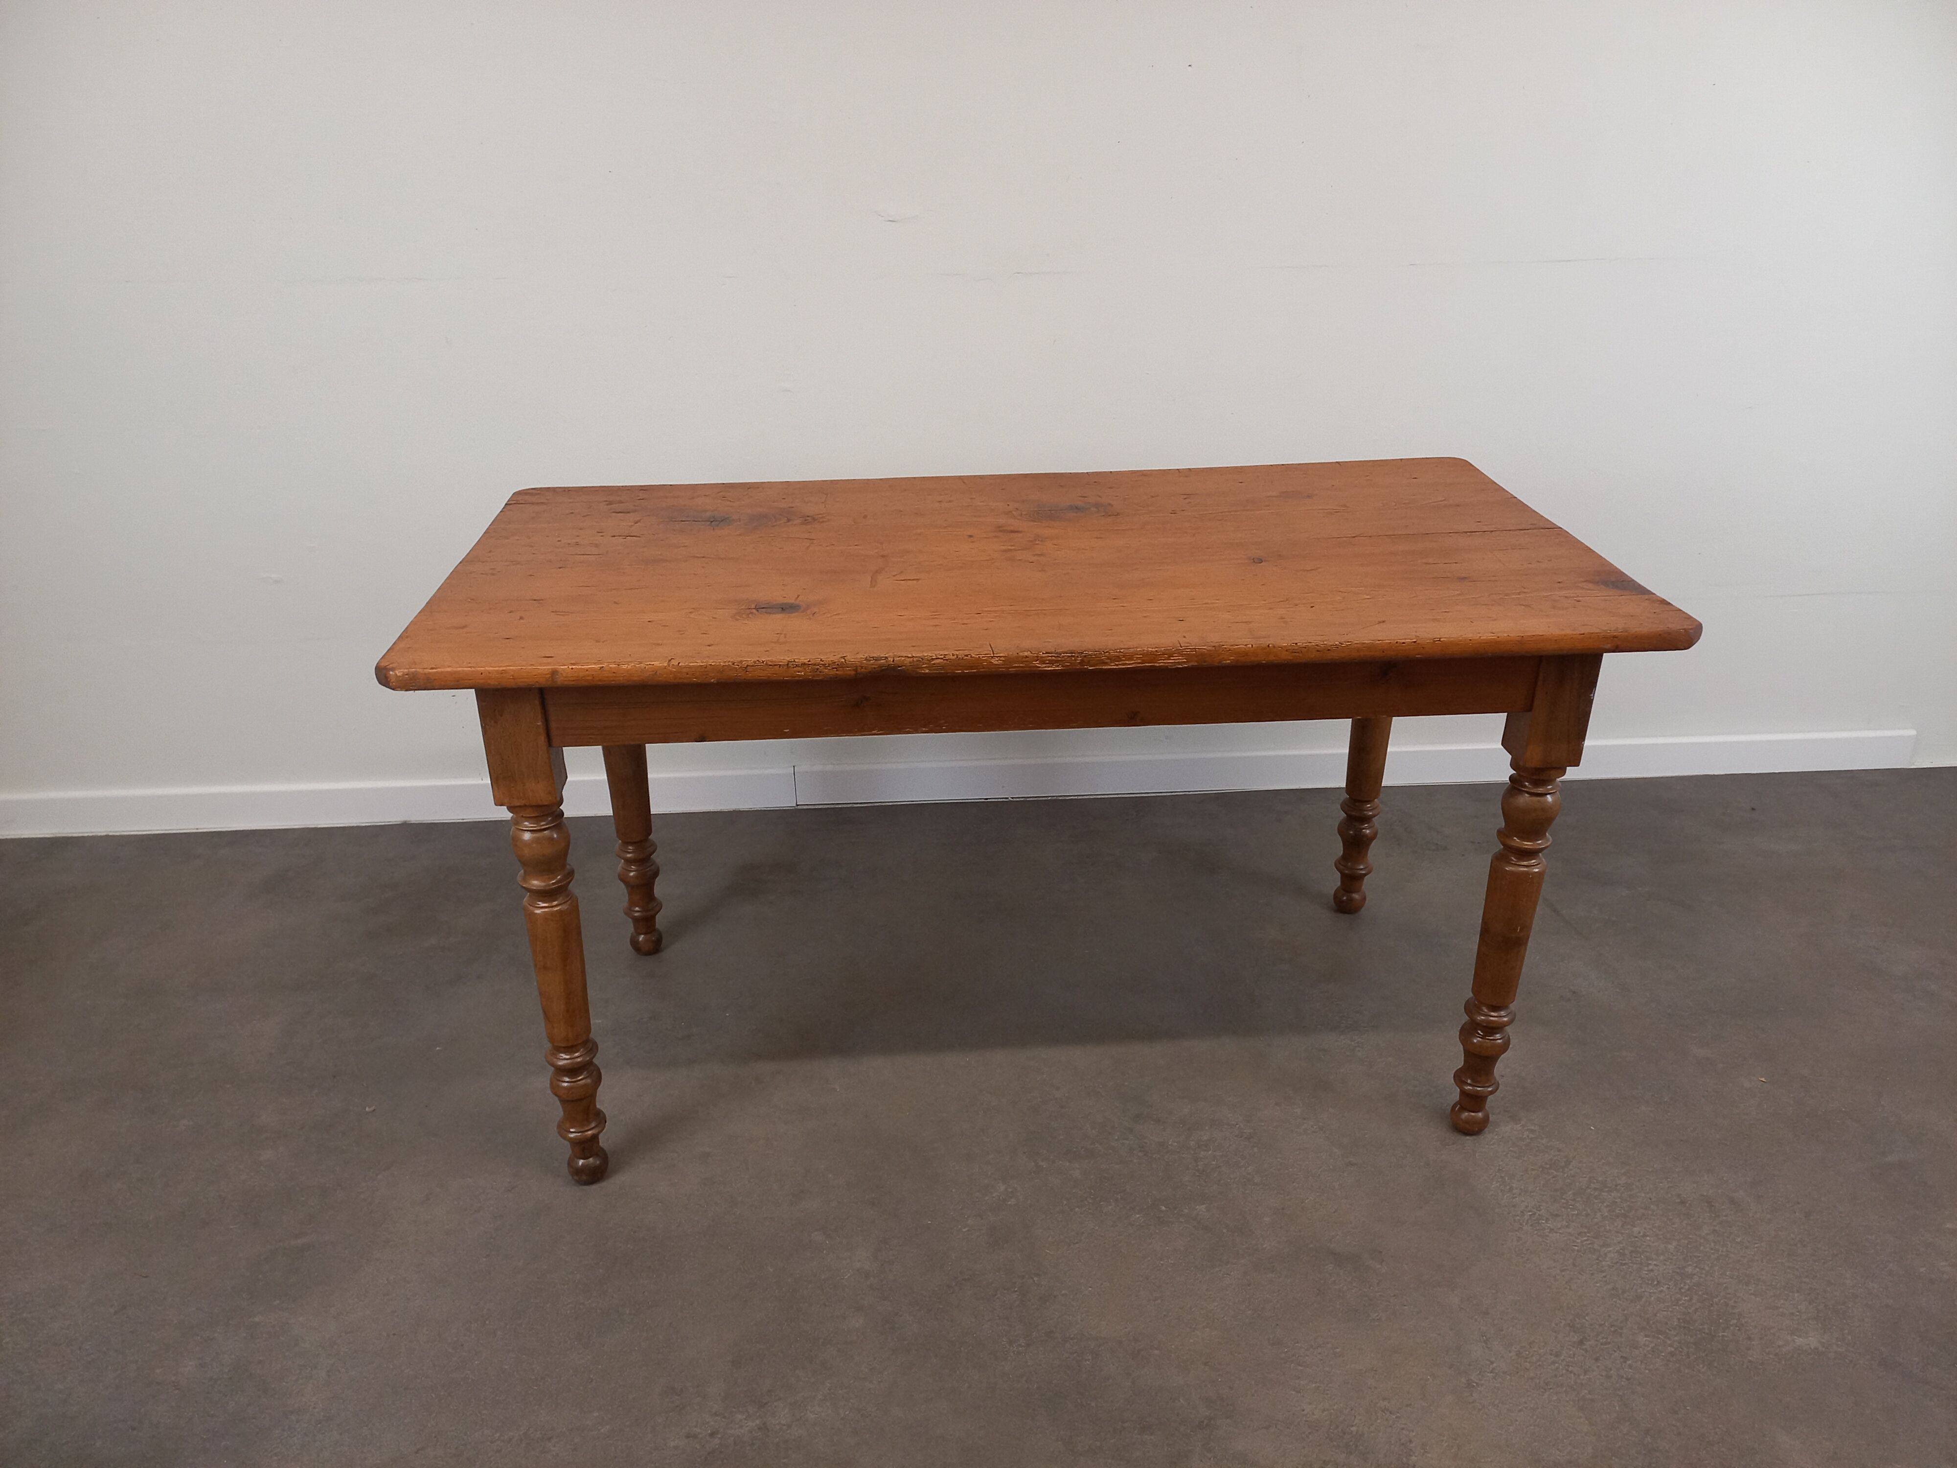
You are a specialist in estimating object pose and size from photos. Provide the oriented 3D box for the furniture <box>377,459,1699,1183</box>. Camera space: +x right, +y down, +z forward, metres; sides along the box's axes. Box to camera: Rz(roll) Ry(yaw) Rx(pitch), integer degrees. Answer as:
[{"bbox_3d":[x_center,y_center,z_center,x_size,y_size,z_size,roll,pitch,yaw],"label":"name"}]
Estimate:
[{"bbox_3d":[0.059,0.106,1.960,1.410,0.760,0.670,-2,26,-4],"label":"furniture"}]

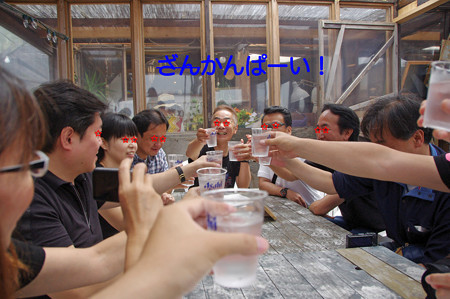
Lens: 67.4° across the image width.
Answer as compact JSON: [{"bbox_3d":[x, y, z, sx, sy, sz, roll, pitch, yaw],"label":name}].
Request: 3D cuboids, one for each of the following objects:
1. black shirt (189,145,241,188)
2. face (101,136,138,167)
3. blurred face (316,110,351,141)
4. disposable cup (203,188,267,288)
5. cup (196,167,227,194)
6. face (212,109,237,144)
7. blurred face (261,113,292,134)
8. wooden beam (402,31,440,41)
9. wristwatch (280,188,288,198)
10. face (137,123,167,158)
[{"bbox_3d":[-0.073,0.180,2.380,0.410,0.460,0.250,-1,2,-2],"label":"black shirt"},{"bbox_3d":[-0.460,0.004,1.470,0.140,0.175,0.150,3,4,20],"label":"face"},{"bbox_3d":[0.522,-0.089,1.630,0.140,0.200,0.155,-6,4,-24],"label":"blurred face"},{"bbox_3d":[0.014,0.112,0.427,0.083,0.110,0.083,-1,2,0],"label":"disposable cup"},{"bbox_3d":[-0.035,0.116,0.931,0.083,0.110,0.083,0,5,0],"label":"cup"},{"bbox_3d":[-0.003,-0.151,2.200,0.155,0.215,0.140,-1,3,12],"label":"face"},{"bbox_3d":[0.317,-0.140,2.140,0.155,0.195,0.140,1,6,38],"label":"blurred face"},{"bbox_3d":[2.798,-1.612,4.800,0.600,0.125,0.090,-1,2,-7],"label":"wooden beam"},{"bbox_3d":[0.364,0.269,2.060,0.045,0.056,0.040,42,-12,-35],"label":"wristwatch"},{"bbox_3d":[-0.373,-0.045,1.700,0.140,0.195,0.155,20,16,37],"label":"face"}]

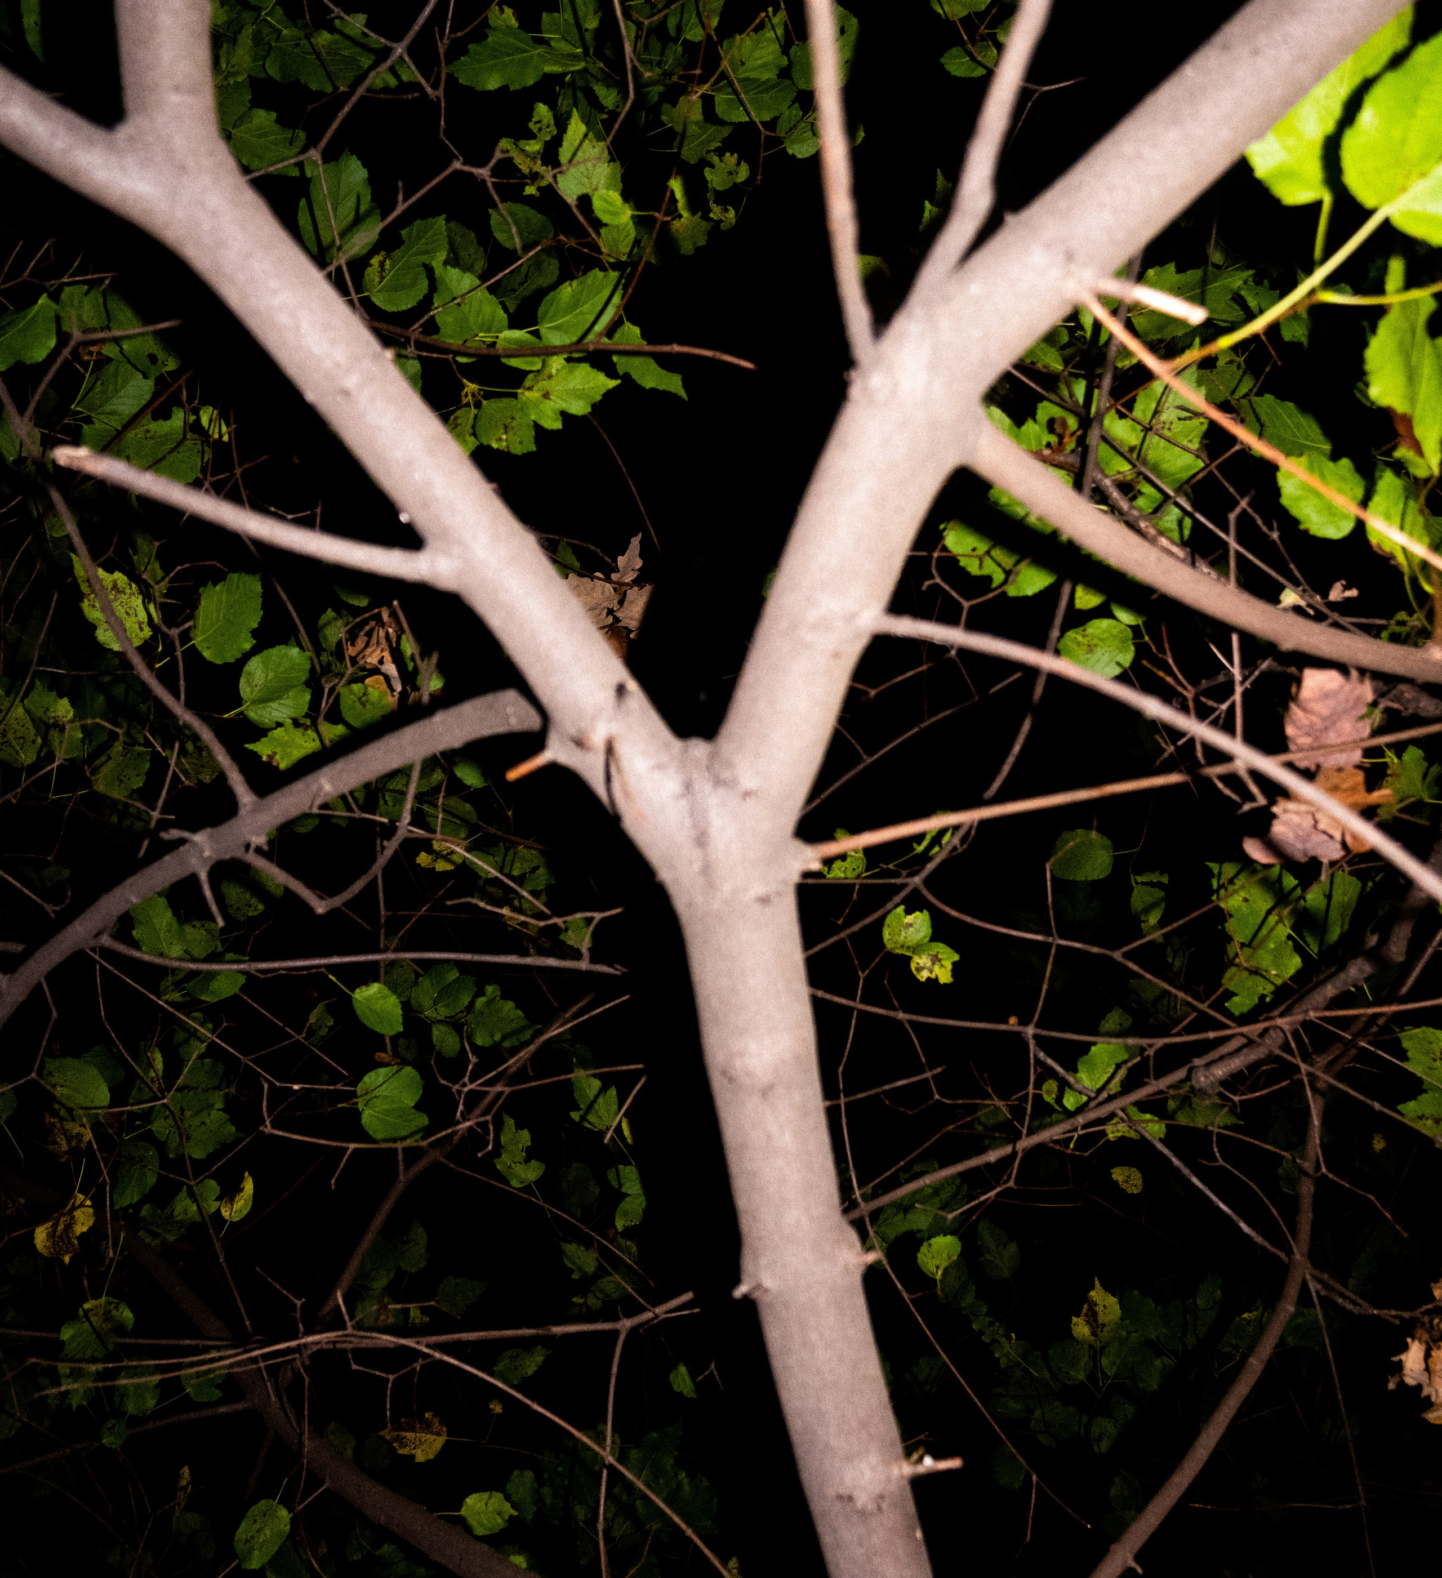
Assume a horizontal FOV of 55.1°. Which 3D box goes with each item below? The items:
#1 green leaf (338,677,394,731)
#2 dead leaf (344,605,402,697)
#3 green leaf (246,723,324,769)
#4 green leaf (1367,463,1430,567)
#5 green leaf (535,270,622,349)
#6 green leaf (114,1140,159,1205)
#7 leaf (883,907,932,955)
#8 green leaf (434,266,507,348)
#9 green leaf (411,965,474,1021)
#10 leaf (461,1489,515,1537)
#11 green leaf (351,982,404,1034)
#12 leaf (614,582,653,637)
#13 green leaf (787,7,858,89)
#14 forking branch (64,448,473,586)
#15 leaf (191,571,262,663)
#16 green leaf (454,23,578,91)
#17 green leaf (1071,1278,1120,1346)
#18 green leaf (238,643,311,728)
[{"bbox_3d":[-0.385,-0.092,1.500,0.065,0.061,0.018,0,-10,-14],"label":"green leaf"},{"bbox_3d":[-0.302,-0.120,1.200,0.050,0.081,0.035,10,-11,2],"label":"dead leaf"},{"bbox_3d":[-0.379,-0.037,1.200,0.068,0.054,0.025,-5,-30,-3],"label":"green leaf"},{"bbox_3d":[0.402,-0.163,0.820,0.038,0.063,0.020,-25,-8,-17],"label":"green leaf"},{"bbox_3d":[-0.139,-0.469,1.350,0.103,0.069,0.020,-37,7,-2],"label":"green leaf"},{"bbox_3d":[-0.803,0.529,1.900,0.063,0.092,0.019,12,-30,-16],"label":"green leaf"},{"bbox_3d":[0.142,0.108,1.050,0.037,0.039,0.015,0,-18,0],"label":"leaf"},{"bbox_3d":[-0.219,-0.421,1.200,0.062,0.081,0.022,-25,-13,-13],"label":"green leaf"},{"bbox_3d":[-0.351,0.258,1.750,0.071,0.089,0.021,37,-23,4],"label":"green leaf"},{"bbox_3d":[-0.270,0.838,1.600,0.067,0.017,0.057,0,53,-9],"label":"leaf"},{"bbox_3d":[-0.373,0.238,1.500,0.053,0.072,0.016,-41,-8,-24],"label":"green leaf"},{"bbox_3d":[-0.082,-0.169,1.300,0.038,0.056,0.025,10,-14,-10],"label":"leaf"},{"bbox_3d":[0.118,-0.858,1.600,0.079,0.102,0.023,24,14,-2],"label":"green leaf"},{"bbox_3d":[-0.267,-0.160,0.800,0.227,0.026,0.022,14,-3,-10],"label":"forking branch"},{"bbox_3d":[-0.517,-0.178,1.450,0.072,0.102,0.021,27,-15,-14],"label":"leaf"},{"bbox_3d":[-0.192,-0.689,1.300,0.118,0.071,0.030,-3,-21,-1],"label":"green leaf"},{"bbox_3d":[0.379,0.530,1.400,0.050,0.077,0.022,5,-21,2],"label":"green leaf"},{"bbox_3d":[-0.447,-0.103,1.380,0.077,0.088,0.022,34,-17,-9],"label":"green leaf"}]

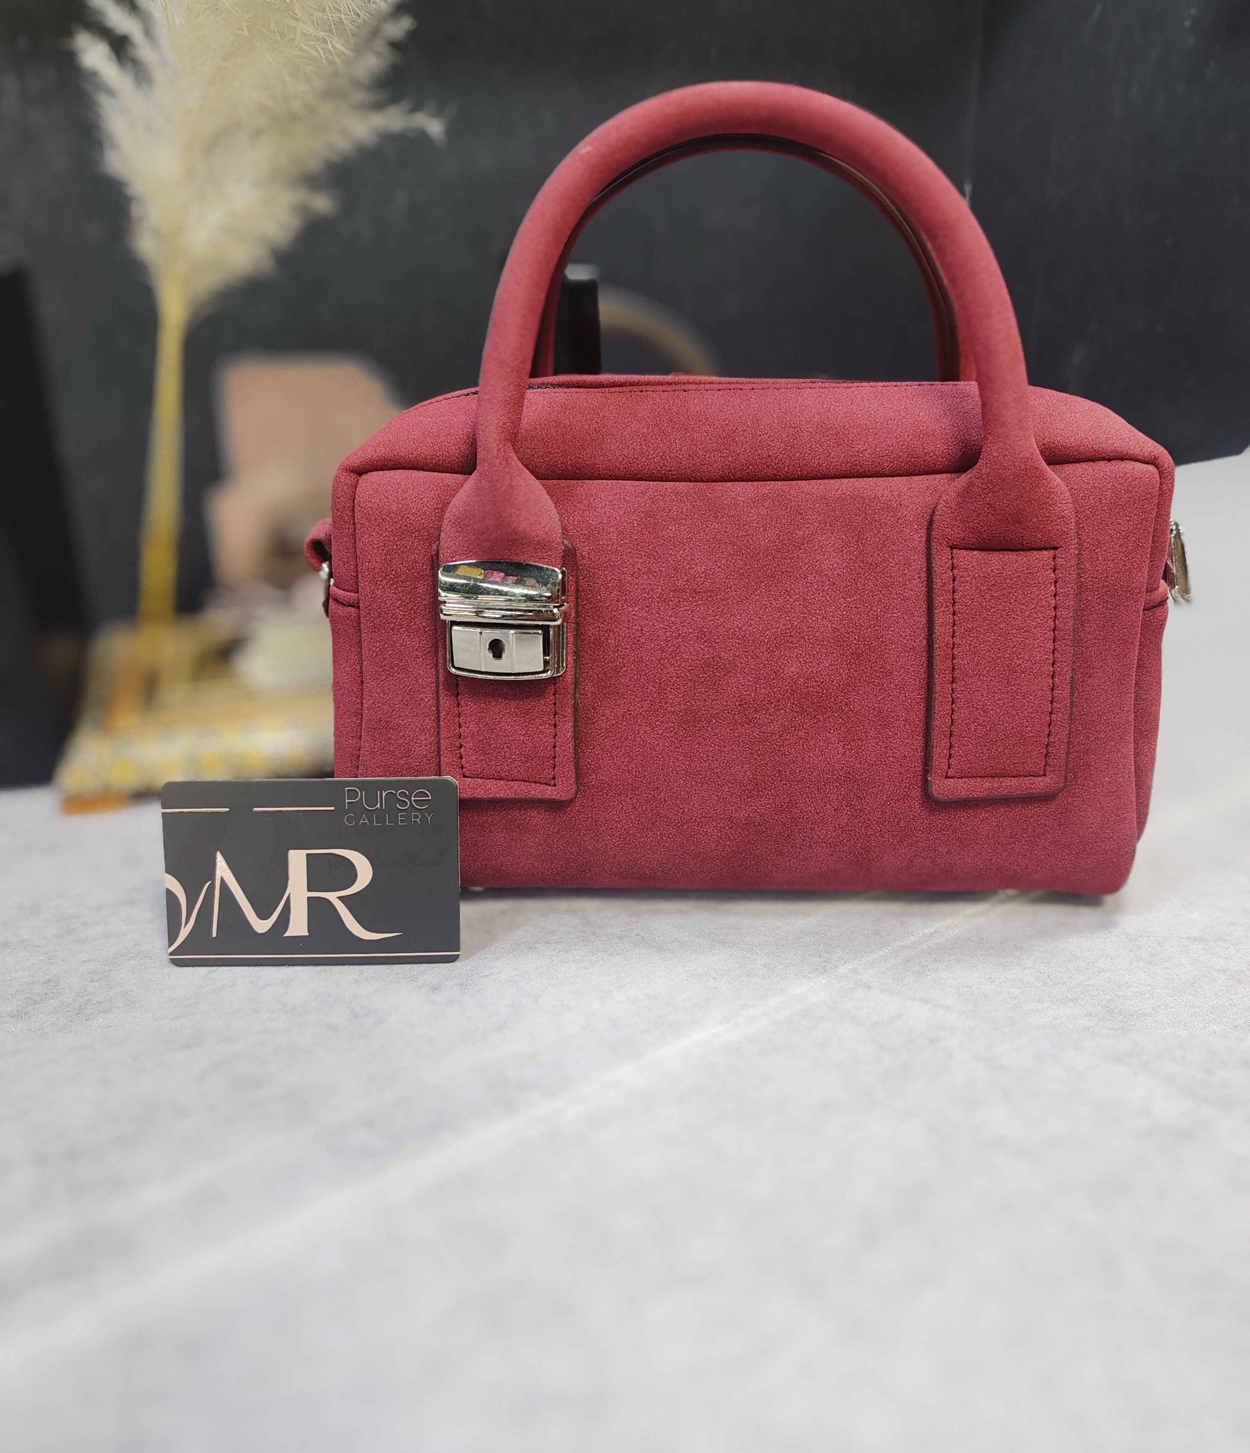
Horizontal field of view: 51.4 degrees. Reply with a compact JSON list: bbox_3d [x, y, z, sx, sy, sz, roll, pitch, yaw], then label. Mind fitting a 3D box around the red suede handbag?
[{"bbox_3d":[0.038,-0.063,0.405,0.260,0.240,0.102,0,20,3],"label":"red suede handbag"}]

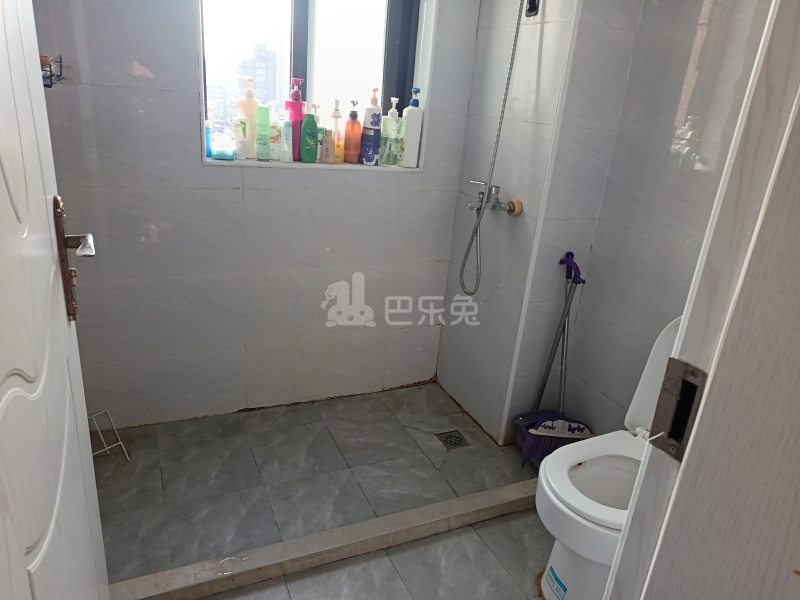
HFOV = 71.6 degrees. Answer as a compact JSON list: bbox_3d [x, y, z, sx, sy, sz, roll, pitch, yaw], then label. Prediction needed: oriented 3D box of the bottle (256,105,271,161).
[{"bbox_3d":[-0.482,-0.587,1.954,0.051,0.187,0.040,-2,22,-19],"label":"bottle"}]

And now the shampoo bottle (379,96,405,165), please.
[{"bbox_3d":[-0.030,-0.649,2.148,0.077,0.256,0.058,-1,21,-15],"label":"shampoo bottle"}]

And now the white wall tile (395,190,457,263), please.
[{"bbox_3d":[0.106,-0.301,2.288,0.263,0.300,0.010,-5,22,-25],"label":"white wall tile"}]

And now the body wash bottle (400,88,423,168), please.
[{"bbox_3d":[0.042,-0.664,2.147,0.062,0.290,0.075,-7,23,-29],"label":"body wash bottle"}]

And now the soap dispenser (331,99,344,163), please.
[{"bbox_3d":[-0.239,-0.639,2.106,0.050,0.232,0.046,-4,22,-24],"label":"soap dispenser"}]

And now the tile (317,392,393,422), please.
[{"bbox_3d":[-0.203,0.449,2.347,0.300,0.010,0.167,-5,23,-25],"label":"tile"}]

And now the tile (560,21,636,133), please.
[{"bbox_3d":[0.627,-0.702,1.760,0.238,0.300,0.010,-5,22,-25],"label":"tile"}]

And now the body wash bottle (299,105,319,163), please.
[{"bbox_3d":[-0.327,-0.600,2.018,0.064,0.192,0.042,-2,22,-19],"label":"body wash bottle"}]

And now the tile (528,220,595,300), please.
[{"bbox_3d":[0.577,-0.141,1.967,0.238,0.300,0.010,-5,22,-25],"label":"tile"}]

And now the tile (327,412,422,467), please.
[{"bbox_3d":[-0.107,0.527,2.115,0.296,0.010,0.300,-5,22,-25],"label":"tile"}]

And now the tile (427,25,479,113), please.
[{"bbox_3d":[0.196,-0.863,2.092,0.166,0.300,0.010,-5,22,-25],"label":"tile"}]

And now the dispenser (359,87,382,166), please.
[{"bbox_3d":[-0.106,-0.645,2.078,0.082,0.277,0.062,0,21,-14],"label":"dispenser"}]

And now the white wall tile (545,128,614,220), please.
[{"bbox_3d":[0.599,-0.421,1.866,0.243,0.300,0.010,-5,22,-24],"label":"white wall tile"}]

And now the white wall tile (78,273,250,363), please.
[{"bbox_3d":[-0.856,0.060,1.969,0.600,0.302,0.010,-5,23,-25],"label":"white wall tile"}]

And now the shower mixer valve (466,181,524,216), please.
[{"bbox_3d":[0.307,-0.362,1.963,0.165,0.120,0.205,-5,22,-24],"label":"shower mixer valve"}]

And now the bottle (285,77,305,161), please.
[{"bbox_3d":[-0.395,-0.669,2.066,0.070,0.290,0.050,5,20,-1],"label":"bottle"}]

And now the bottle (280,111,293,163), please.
[{"bbox_3d":[-0.414,-0.593,2.018,0.043,0.178,0.036,-4,22,-24],"label":"bottle"}]

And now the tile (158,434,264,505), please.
[{"bbox_3d":[-0.643,0.572,1.885,0.298,0.010,0.305,-5,22,-24],"label":"tile"}]

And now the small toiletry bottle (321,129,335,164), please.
[{"bbox_3d":[-0.271,-0.573,2.079,0.046,0.121,0.036,-2,21,-17],"label":"small toiletry bottle"}]

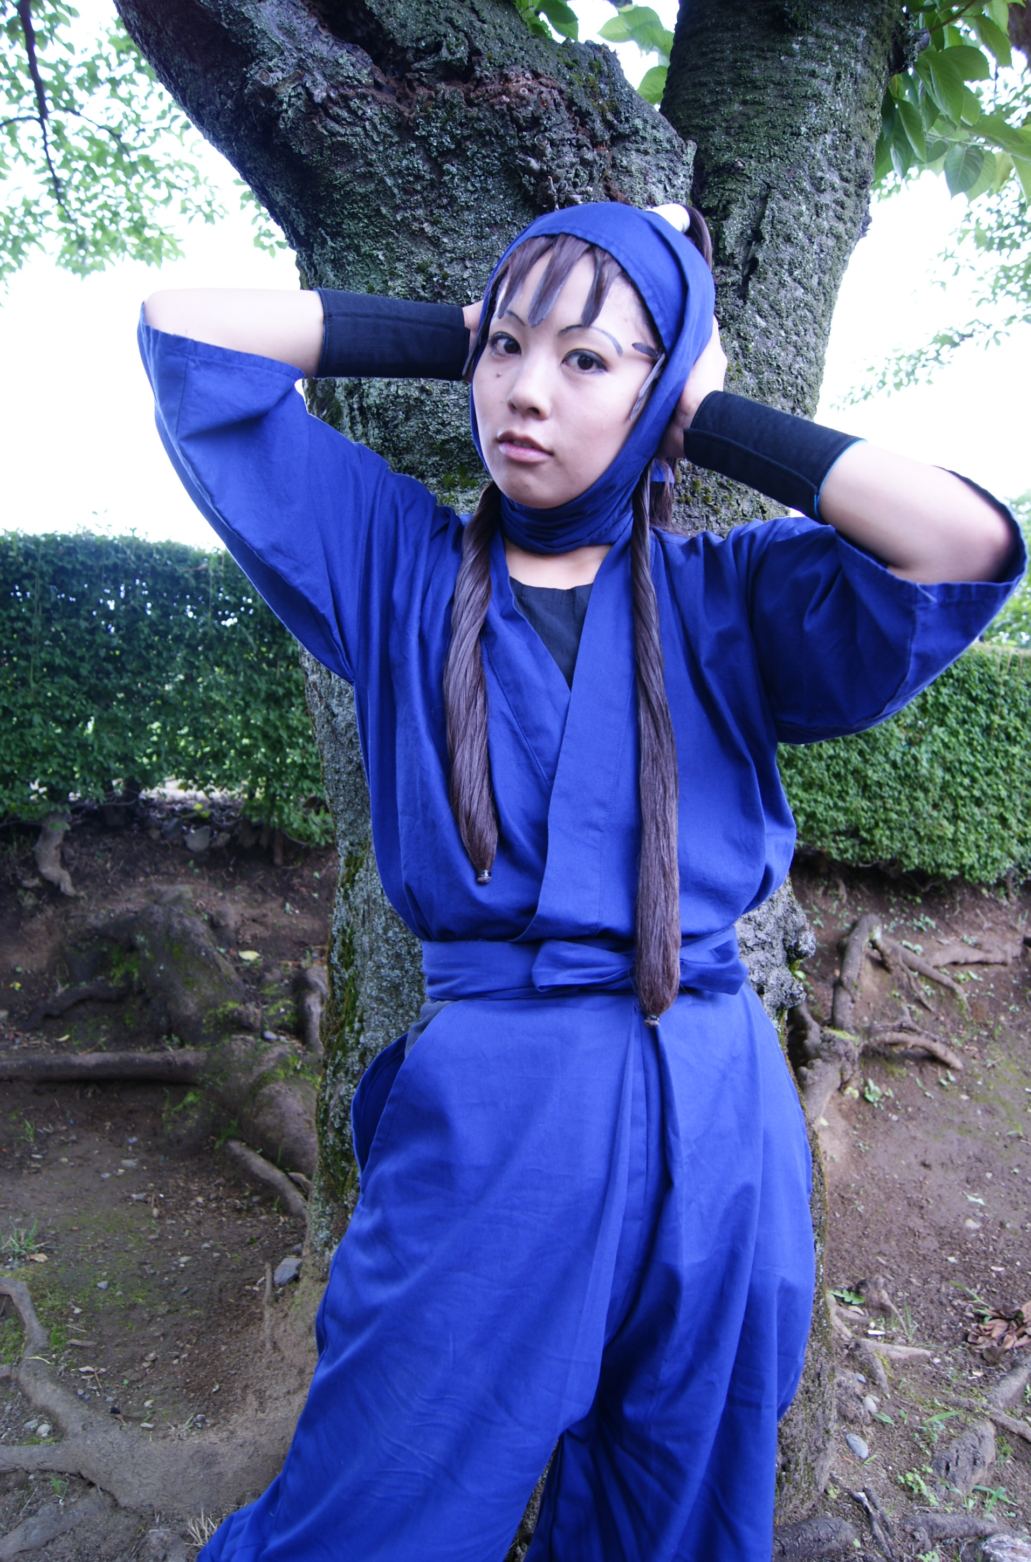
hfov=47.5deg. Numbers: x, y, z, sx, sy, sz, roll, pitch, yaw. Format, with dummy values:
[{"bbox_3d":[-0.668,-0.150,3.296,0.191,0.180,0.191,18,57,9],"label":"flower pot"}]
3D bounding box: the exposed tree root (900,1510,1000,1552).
[{"bbox_3d":[0.589,1.017,1.590,0.140,0.045,0.060,2,8,9],"label":"exposed tree root"}]

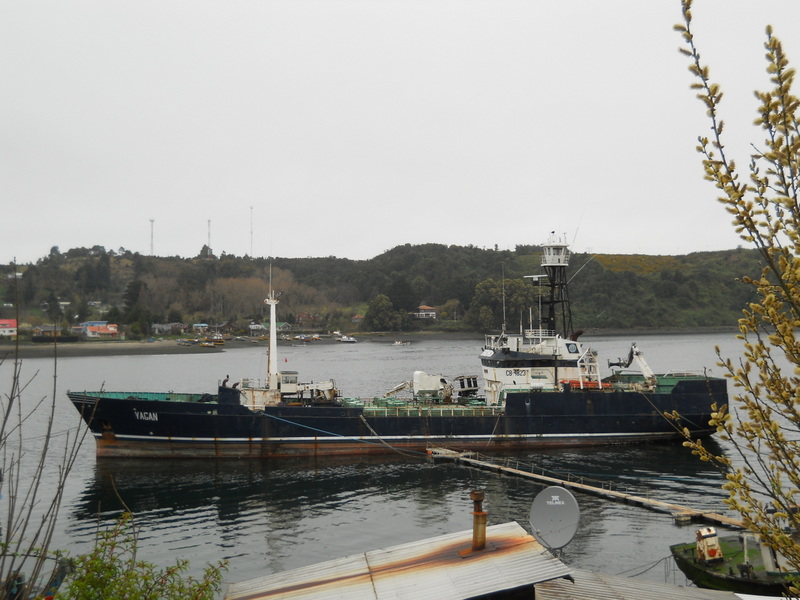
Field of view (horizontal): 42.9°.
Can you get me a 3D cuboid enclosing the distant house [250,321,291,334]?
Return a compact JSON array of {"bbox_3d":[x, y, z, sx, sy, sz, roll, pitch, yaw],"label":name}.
[{"bbox_3d":[-59.200,12.400,465.000,15.000,5.600,8.500,0,-1,37],"label":"distant house"}]

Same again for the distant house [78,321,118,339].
[{"bbox_3d":[-111.200,10.900,375.000,14.000,6.200,10.000,0,-1,-16],"label":"distant house"}]

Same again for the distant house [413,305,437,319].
[{"bbox_3d":[12.800,5.900,530.000,11.500,6.900,9.000,0,-1,-3],"label":"distant house"}]

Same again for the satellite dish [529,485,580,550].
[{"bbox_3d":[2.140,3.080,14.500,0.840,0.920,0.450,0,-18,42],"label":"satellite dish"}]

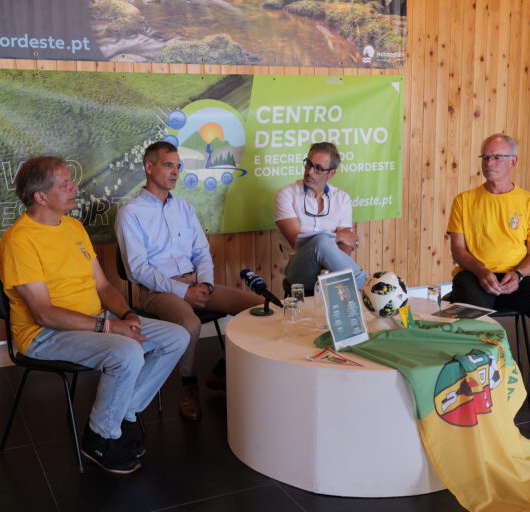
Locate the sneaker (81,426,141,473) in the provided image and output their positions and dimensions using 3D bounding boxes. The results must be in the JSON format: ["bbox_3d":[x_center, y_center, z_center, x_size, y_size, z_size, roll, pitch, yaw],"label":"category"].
[{"bbox_3d":[-0.654,0.789,3.128,0.305,0.125,0.110,8,13,42],"label":"sneaker"}]

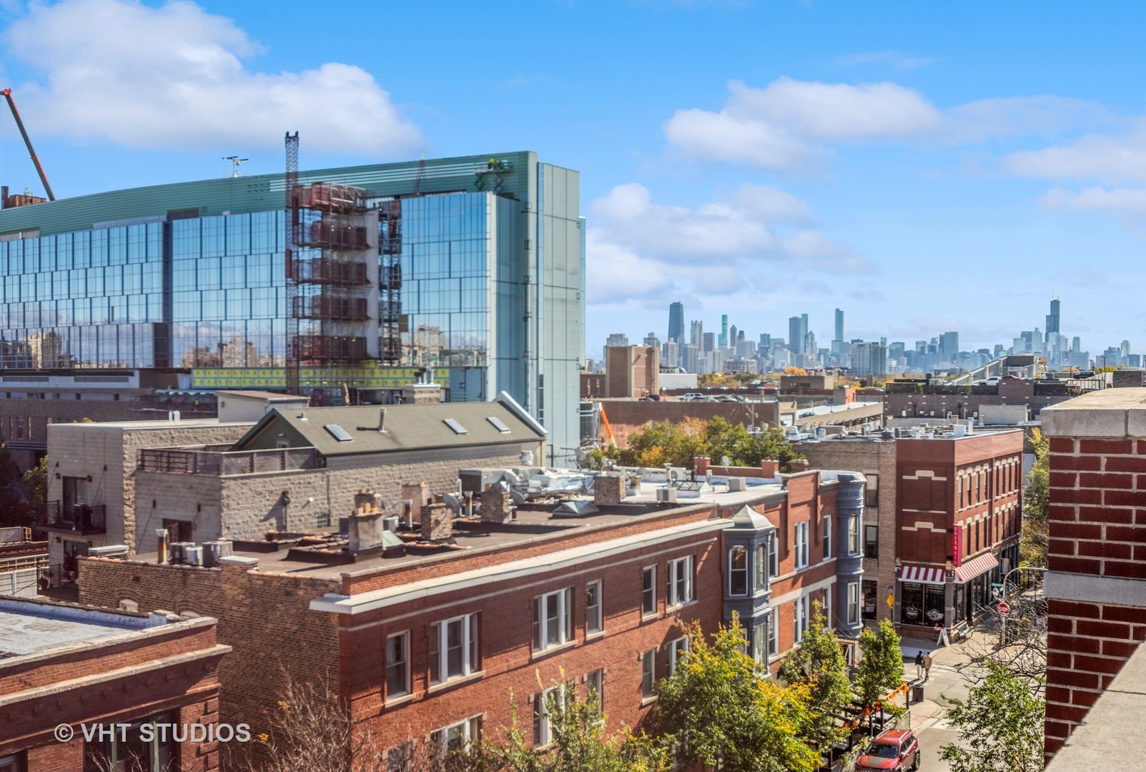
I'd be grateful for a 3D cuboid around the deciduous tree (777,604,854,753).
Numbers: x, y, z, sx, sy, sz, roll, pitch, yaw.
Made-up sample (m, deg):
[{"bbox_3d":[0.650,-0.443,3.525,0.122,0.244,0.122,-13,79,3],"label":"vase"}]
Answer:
[{"bbox_3d":[10.567,13.338,50.919,3.300,7.810,3.300,0,0,34],"label":"deciduous tree"}]

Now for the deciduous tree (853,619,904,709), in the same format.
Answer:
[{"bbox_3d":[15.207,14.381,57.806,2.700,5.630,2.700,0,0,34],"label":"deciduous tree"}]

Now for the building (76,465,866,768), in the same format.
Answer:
[{"bbox_3d":[-0.432,10.702,49.912,13.930,13.100,37.710,0,0,34],"label":"building"}]

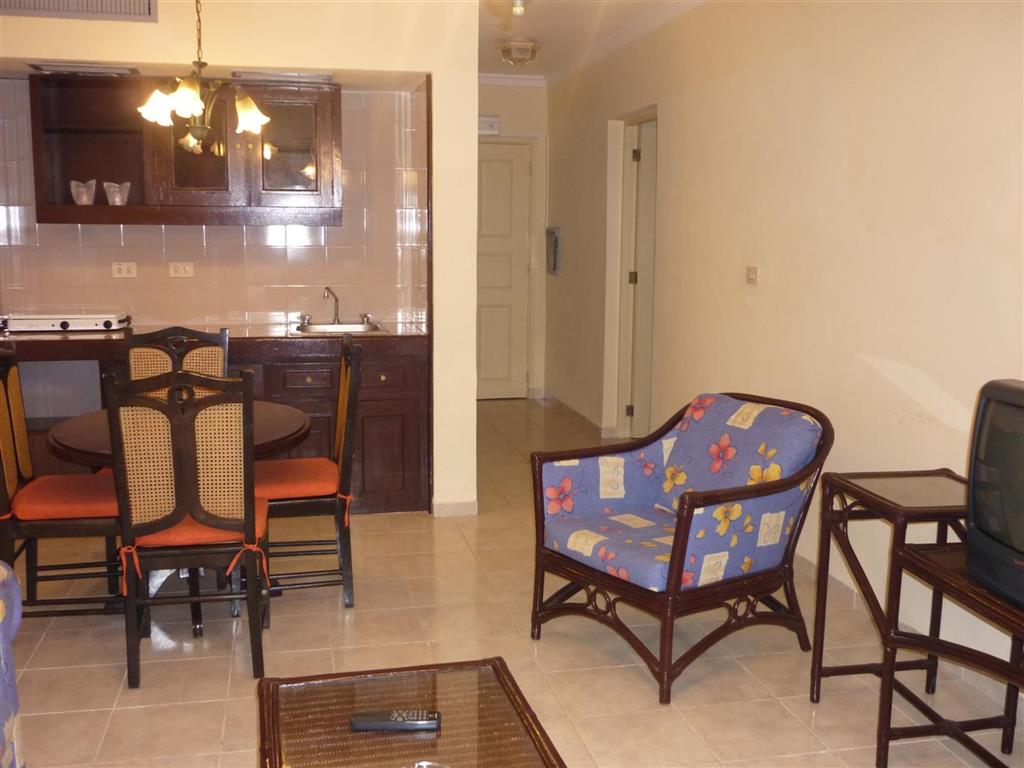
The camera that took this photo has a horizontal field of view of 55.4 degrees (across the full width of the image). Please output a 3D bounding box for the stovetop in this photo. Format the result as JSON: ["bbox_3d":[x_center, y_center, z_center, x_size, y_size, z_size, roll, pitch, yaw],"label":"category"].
[{"bbox_3d":[-2.168,-0.303,4.765,0.560,0.090,0.290,-2,9,-13],"label":"stovetop"}]

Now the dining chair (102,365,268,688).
[{"bbox_3d":[-1.014,0.414,3.127,0.450,0.980,0.490,-2,9,-13],"label":"dining chair"}]

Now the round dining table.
[{"bbox_3d":[-1.184,0.483,3.592,0.910,0.700,0.910,-2,9,-13],"label":"round dining table"}]

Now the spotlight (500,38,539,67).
[{"bbox_3d":[0.052,-2.196,6.475,0.250,0.135,0.250,-2,9,-13],"label":"spotlight"}]

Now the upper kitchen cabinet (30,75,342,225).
[{"bbox_3d":[-1.554,-1.125,4.797,1.400,0.685,0.270,-2,9,-13],"label":"upper kitchen cabinet"}]

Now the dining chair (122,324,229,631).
[{"bbox_3d":[-1.359,0.286,3.942,0.450,0.980,0.500,-2,9,-13],"label":"dining chair"}]

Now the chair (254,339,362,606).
[{"bbox_3d":[-0.832,0.319,3.751,0.500,0.980,0.450,-2,9,-13],"label":"chair"}]

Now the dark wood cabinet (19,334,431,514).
[{"bbox_3d":[-1.377,0.183,4.887,1.860,0.894,0.570,-2,9,-13],"label":"dark wood cabinet"}]

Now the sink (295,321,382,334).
[{"bbox_3d":[-0.875,-0.212,4.955,0.460,0.150,0.400,-2,9,-13],"label":"sink"}]

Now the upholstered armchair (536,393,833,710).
[{"bbox_3d":[0.576,0.489,3.306,0.810,0.800,0.670,-6,11,-37],"label":"upholstered armchair"}]

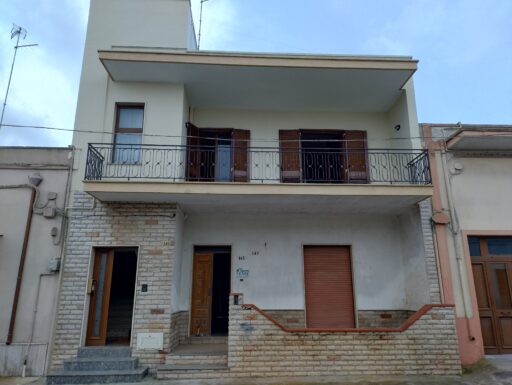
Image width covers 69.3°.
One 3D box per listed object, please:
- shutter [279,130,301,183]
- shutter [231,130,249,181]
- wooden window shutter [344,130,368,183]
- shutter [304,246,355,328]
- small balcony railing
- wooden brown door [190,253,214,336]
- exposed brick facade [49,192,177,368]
[{"bbox_3d":[1.007,-0.762,10.727,0.592,2.268,0.060,1,-13,-3],"label":"shutter"},{"bbox_3d":[-0.395,-0.718,10.493,0.497,2.265,0.050,2,-15,-9],"label":"shutter"},{"bbox_3d":[3.005,-0.740,10.823,0.633,2.278,0.060,1,-13,-3],"label":"wooden window shutter"},{"bbox_3d":[2.018,2.694,10.153,1.327,2.401,0.080,1,-13,-3],"label":"shutter"},{"bbox_3d":[0.111,-0.491,8.634,7.566,0.863,0.974,1,-13,-3],"label":"small balcony railing"},{"bbox_3d":[-1.443,2.737,9.970,0.545,2.161,0.060,1,-13,-3],"label":"wooden brown door"},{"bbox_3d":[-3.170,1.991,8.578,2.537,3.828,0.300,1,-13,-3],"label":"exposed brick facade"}]

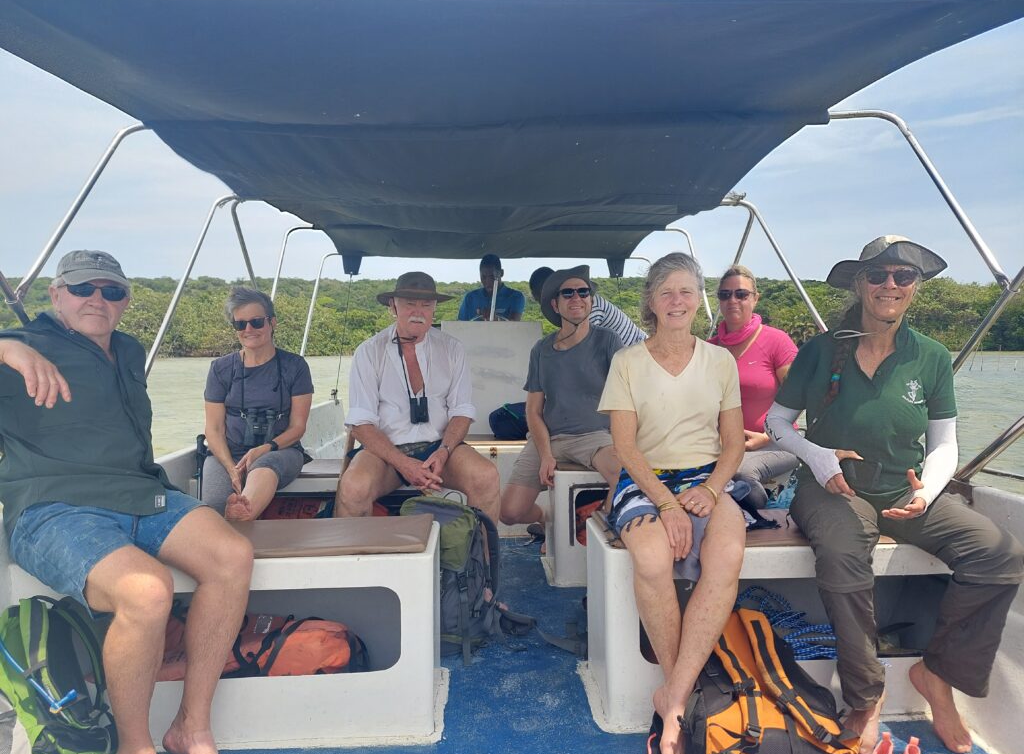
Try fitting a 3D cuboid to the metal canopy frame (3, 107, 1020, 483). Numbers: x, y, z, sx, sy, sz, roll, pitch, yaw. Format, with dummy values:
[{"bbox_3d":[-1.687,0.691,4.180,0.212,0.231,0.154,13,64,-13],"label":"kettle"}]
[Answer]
[{"bbox_3d":[0.070,-0.334,3.300,2.620,1.150,4.100,-1,3,-3],"label":"metal canopy frame"}]

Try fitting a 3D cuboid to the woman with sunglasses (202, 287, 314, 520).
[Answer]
[{"bbox_3d":[-1.000,0.276,2.840,0.480,1.250,0.800,-1,3,-6],"label":"woman with sunglasses"}]

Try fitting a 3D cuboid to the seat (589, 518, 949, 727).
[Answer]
[{"bbox_3d":[0.700,0.680,2.060,0.940,0.480,0.420,-1,3,-3],"label":"seat"}]

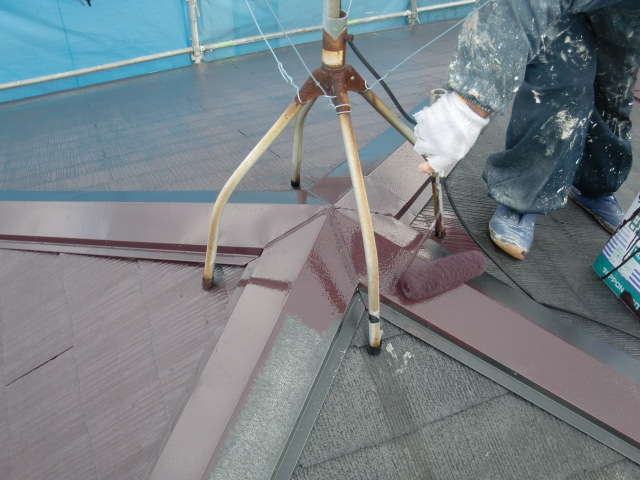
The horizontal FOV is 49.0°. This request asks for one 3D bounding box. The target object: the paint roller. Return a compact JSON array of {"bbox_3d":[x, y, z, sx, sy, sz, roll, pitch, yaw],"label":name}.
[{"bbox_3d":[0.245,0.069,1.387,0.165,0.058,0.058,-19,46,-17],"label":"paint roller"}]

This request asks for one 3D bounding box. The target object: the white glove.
[{"bbox_3d":[0.223,-0.188,1.230,0.108,0.132,0.078,36,23,-10],"label":"white glove"}]

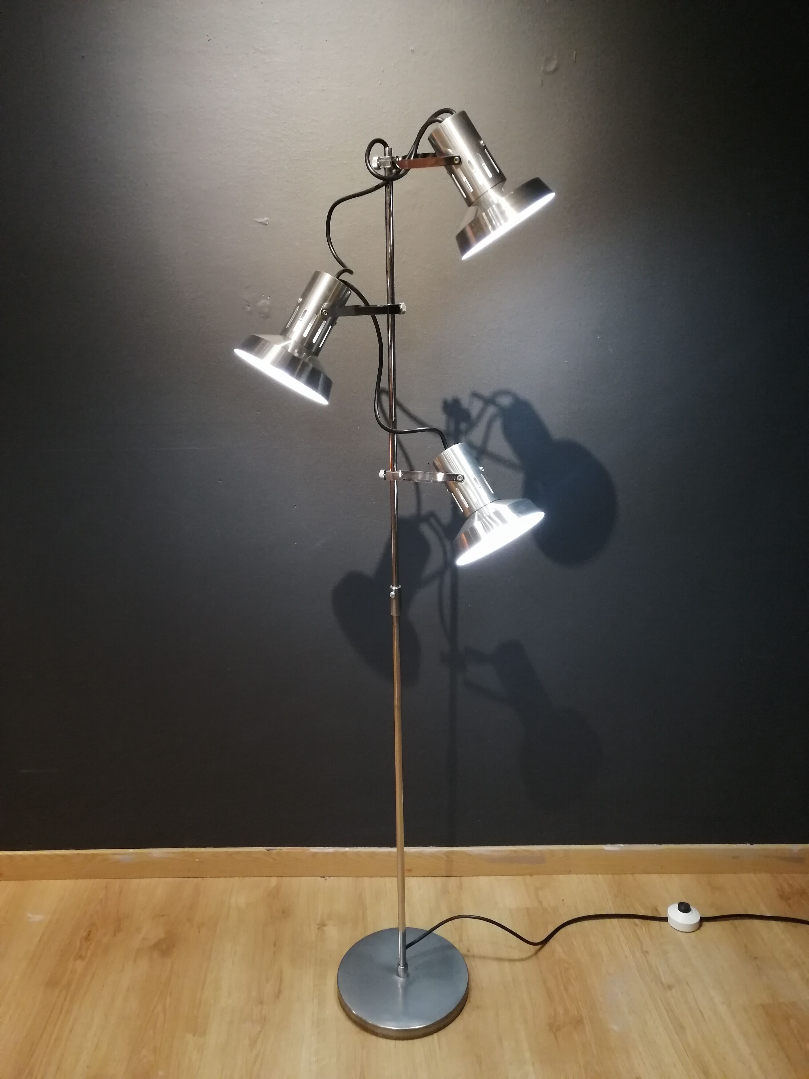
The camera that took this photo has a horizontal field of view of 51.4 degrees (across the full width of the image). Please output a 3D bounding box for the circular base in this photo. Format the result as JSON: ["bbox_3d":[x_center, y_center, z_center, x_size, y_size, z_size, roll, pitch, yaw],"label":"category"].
[{"bbox_3d":[-0.001,0.808,1.544,0.236,0.026,0.236,-1,17,0],"label":"circular base"}]

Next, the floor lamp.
[{"bbox_3d":[-0.011,0.130,1.323,0.432,1.450,0.263,-1,17,0],"label":"floor lamp"}]

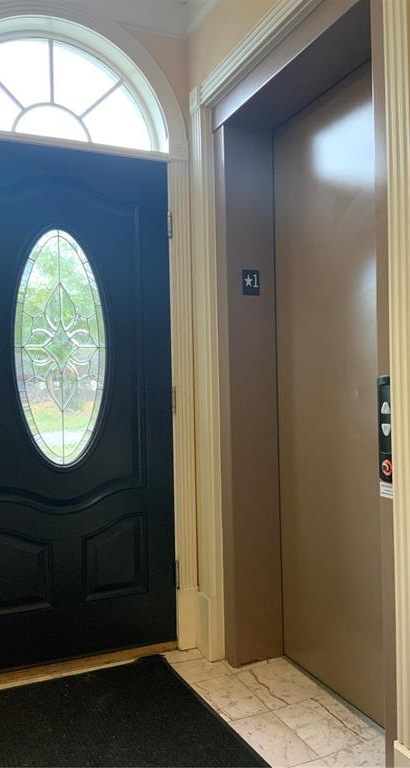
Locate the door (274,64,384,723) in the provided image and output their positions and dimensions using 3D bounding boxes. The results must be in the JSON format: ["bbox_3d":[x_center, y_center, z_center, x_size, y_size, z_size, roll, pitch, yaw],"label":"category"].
[{"bbox_3d":[0.501,0.034,2.213,0.050,2.134,0.905,-1,0,-23],"label":"door"}]

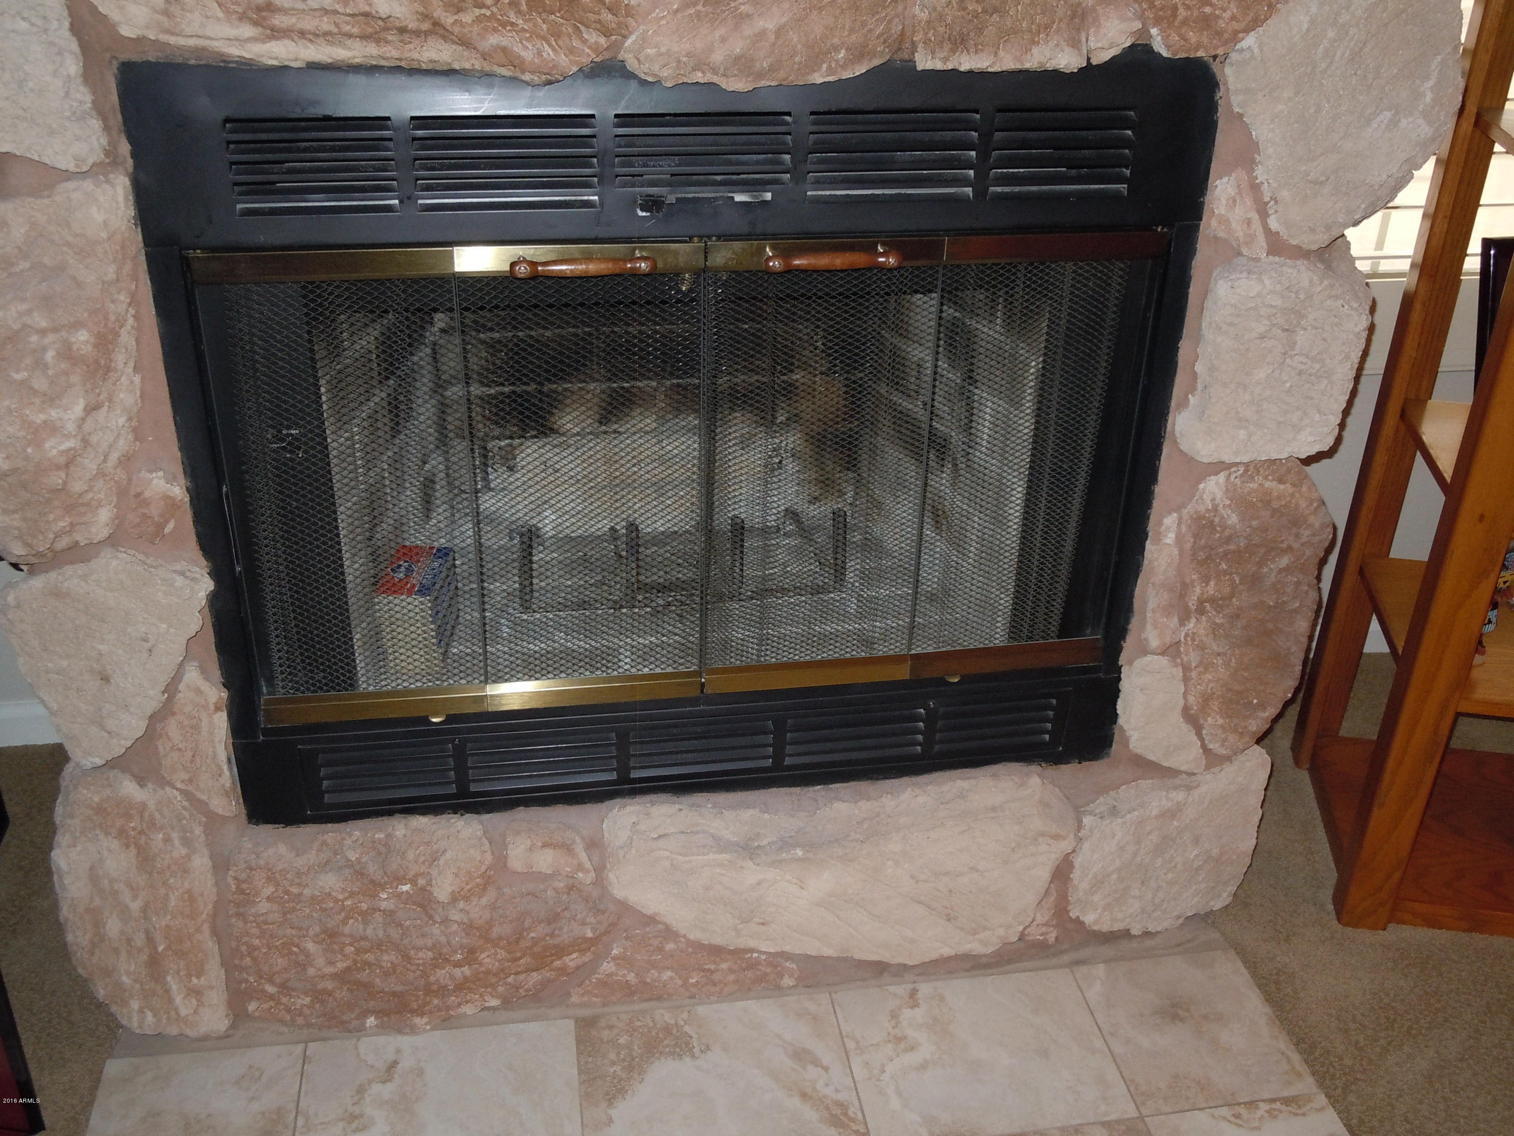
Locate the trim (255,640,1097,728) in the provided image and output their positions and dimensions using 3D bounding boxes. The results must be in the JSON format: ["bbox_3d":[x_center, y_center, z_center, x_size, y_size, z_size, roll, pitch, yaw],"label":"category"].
[{"bbox_3d":[-0.063,0.125,1.593,0.930,0.029,0.020,-3,28,-9],"label":"trim"}]

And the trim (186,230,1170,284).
[{"bbox_3d":[-0.050,-0.303,1.403,0.951,0.030,0.035,-3,29,-9],"label":"trim"}]

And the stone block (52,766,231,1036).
[{"bbox_3d":[-0.686,0.369,1.632,0.169,0.364,0.110,-3,29,-9],"label":"stone block"}]

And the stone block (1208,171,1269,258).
[{"bbox_3d":[0.478,-0.349,1.421,0.064,0.085,0.045,-3,28,-9],"label":"stone block"}]

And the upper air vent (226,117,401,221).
[{"bbox_3d":[-0.390,-0.355,1.275,0.142,0.086,0.018,-3,28,-9],"label":"upper air vent"}]

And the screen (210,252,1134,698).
[{"bbox_3d":[-0.068,-0.097,1.555,0.924,0.487,0.030,-3,29,-9],"label":"screen"}]

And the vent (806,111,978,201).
[{"bbox_3d":[0.127,-0.386,1.355,0.164,0.085,0.018,-3,28,-9],"label":"vent"}]

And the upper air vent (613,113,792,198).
[{"bbox_3d":[-0.050,-0.388,1.358,0.166,0.080,0.018,-3,29,-9],"label":"upper air vent"}]

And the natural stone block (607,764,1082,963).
[{"bbox_3d":[0.101,0.364,1.705,0.552,0.242,0.095,-3,28,-9],"label":"natural stone block"}]

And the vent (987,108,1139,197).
[{"bbox_3d":[0.298,-0.406,1.415,0.148,0.086,0.018,-3,29,-9],"label":"vent"}]

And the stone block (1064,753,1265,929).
[{"bbox_3d":[0.487,0.330,1.763,0.230,0.240,0.115,-3,28,-9],"label":"stone block"}]

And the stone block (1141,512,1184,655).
[{"bbox_3d":[0.466,0.012,1.664,0.055,0.174,0.060,-3,29,-9],"label":"stone block"}]

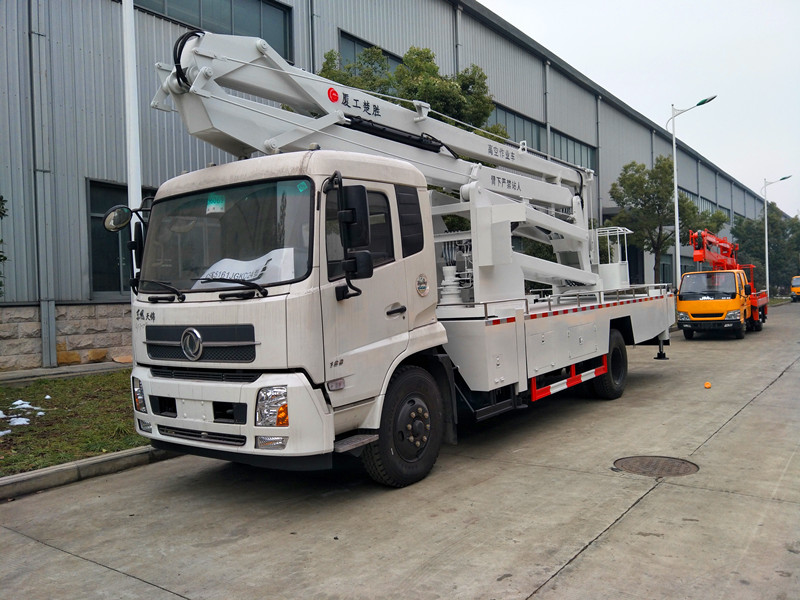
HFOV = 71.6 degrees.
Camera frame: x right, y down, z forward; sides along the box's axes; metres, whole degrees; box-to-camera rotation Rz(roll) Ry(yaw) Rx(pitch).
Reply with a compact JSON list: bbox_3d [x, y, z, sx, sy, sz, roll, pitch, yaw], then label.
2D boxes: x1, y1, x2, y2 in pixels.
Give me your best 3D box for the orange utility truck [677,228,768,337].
[{"bbox_3d":[11.067,-0.579,18.991,1.950,3.460,5.850,-2,0,40],"label":"orange utility truck"}]

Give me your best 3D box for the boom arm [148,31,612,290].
[{"bbox_3d":[0.956,-1.081,7.596,0.950,2.230,8.249,-2,0,41],"label":"boom arm"}]

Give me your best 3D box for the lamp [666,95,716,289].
[{"bbox_3d":[11.857,-3.503,22.269,1.800,9.060,0.300,-2,0,41],"label":"lamp"}]

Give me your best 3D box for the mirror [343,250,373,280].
[{"bbox_3d":[-0.293,-0.241,3.870,0.190,0.200,0.090,-2,0,31],"label":"mirror"}]

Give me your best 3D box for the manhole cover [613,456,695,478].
[{"bbox_3d":[2.293,1.512,4.957,0.770,0.030,0.770,-2,0,41],"label":"manhole cover"}]

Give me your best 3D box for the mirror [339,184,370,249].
[{"bbox_3d":[-0.314,-0.579,3.870,0.200,0.430,0.100,-2,0,31],"label":"mirror"}]

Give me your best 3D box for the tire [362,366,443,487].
[{"bbox_3d":[0.002,1.084,4.796,0.265,1.020,1.020,-2,0,35],"label":"tire"}]

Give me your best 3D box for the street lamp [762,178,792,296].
[{"bbox_3d":[26.474,-4.073,38.768,1.800,9.092,0.300,-2,0,41],"label":"street lamp"}]

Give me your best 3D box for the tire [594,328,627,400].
[{"bbox_3d":[3.008,0.939,8.138,0.275,1.020,1.020,-2,0,40],"label":"tire"}]

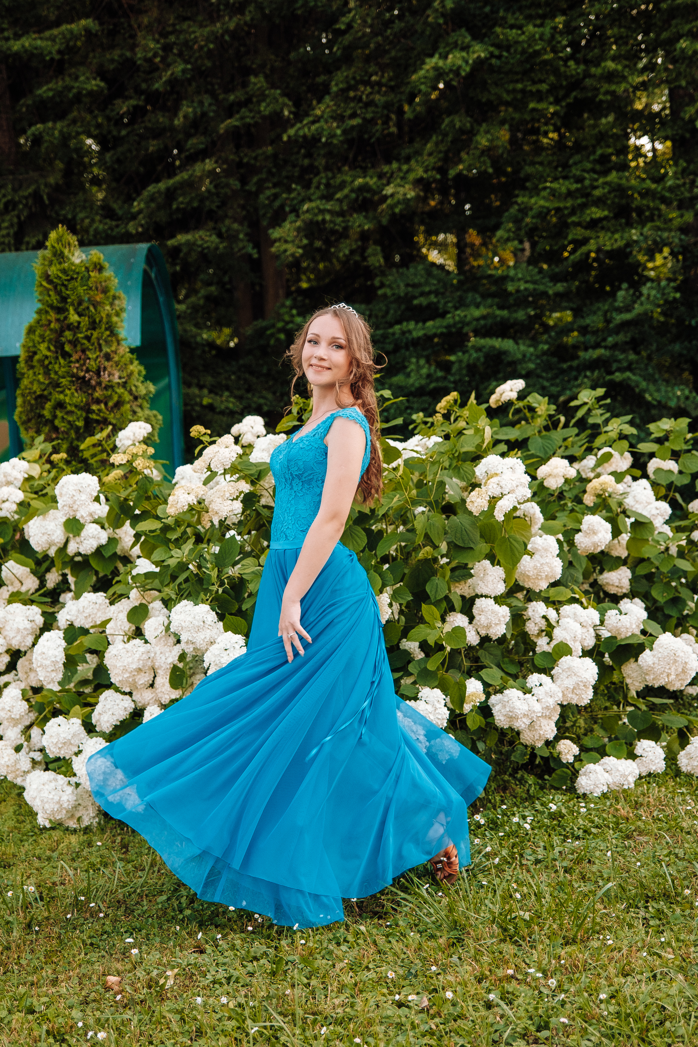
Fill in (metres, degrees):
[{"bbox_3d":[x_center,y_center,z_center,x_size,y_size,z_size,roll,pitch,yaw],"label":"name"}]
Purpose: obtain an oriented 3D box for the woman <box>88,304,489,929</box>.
[{"bbox_3d":[-0.201,0.244,4.156,1.080,1.690,0.830,-7,6,-30],"label":"woman"}]

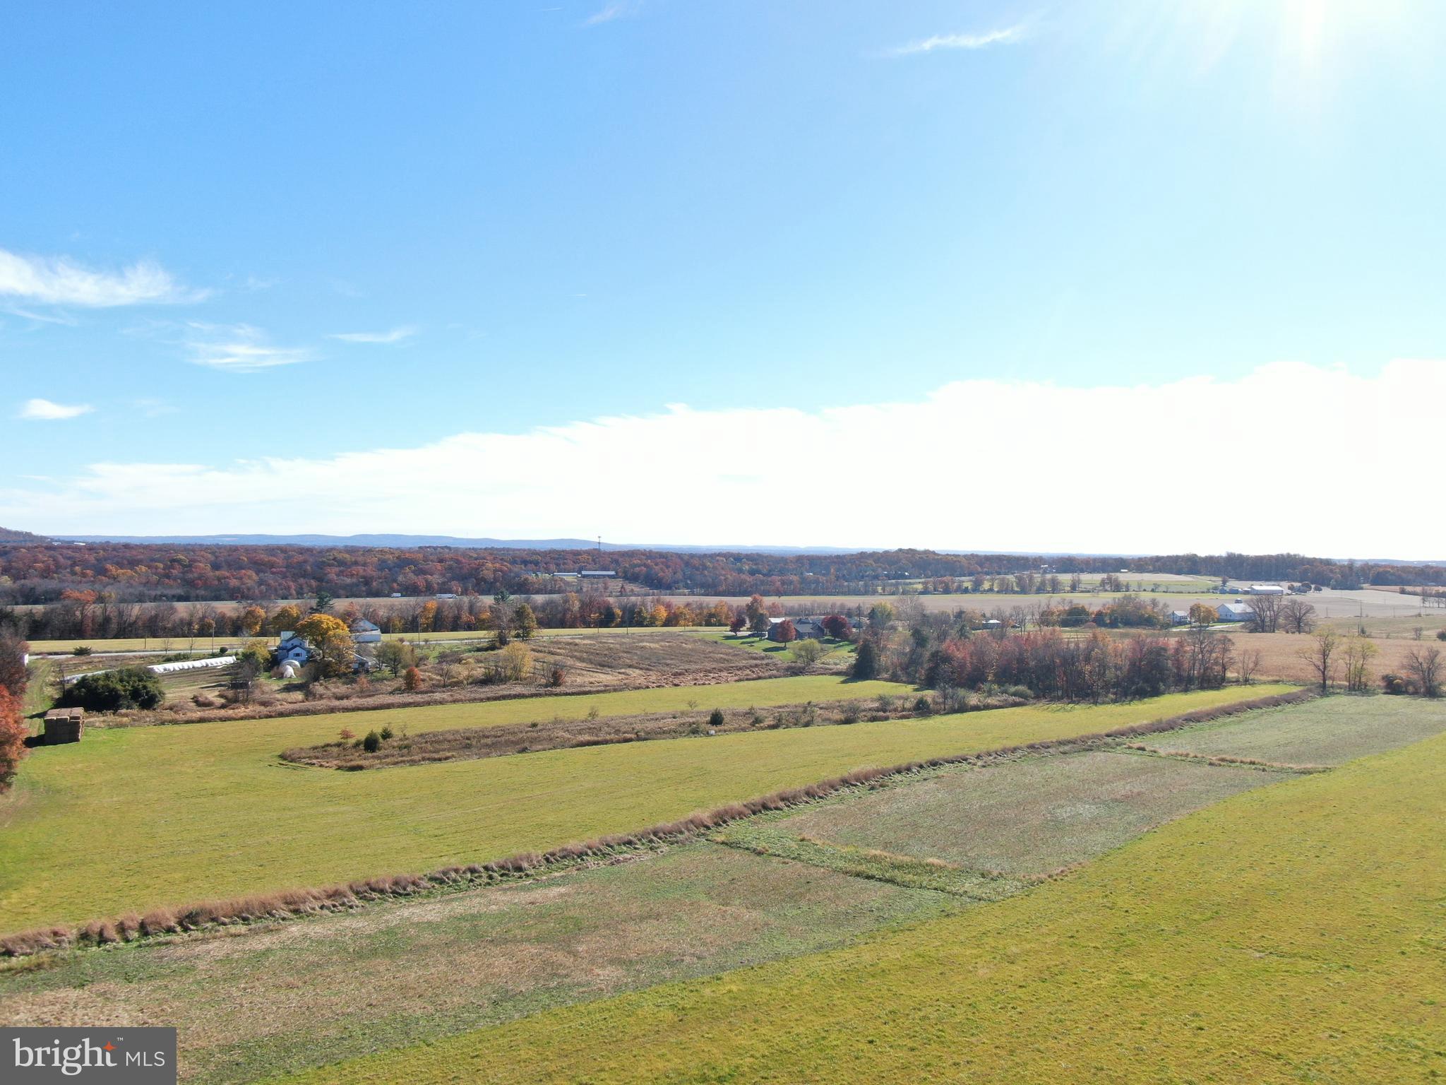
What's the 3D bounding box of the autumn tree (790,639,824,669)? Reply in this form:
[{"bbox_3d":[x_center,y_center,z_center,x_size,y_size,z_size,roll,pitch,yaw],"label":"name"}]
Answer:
[{"bbox_3d":[28.280,36.250,331.680,11.210,9.340,11.210,1,0,5],"label":"autumn tree"}]

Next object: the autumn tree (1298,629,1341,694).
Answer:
[{"bbox_3d":[169.520,33.690,284.750,11.870,18.290,11.870,1,0,31],"label":"autumn tree"}]

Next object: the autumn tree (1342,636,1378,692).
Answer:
[{"bbox_3d":[178.750,34.040,281.030,10.130,15.830,9.830,1,0,0],"label":"autumn tree"}]

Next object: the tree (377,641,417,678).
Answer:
[{"bbox_3d":[-87.660,31.200,270.140,11.260,9.740,10.920,1,0,0],"label":"tree"}]

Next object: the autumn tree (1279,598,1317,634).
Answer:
[{"bbox_3d":[286.320,36.690,499.050,18.550,17.710,18.550,1,0,30],"label":"autumn tree"}]

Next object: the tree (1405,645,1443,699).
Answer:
[{"bbox_3d":[189.830,35.060,271.730,10.100,14.080,9.800,1,0,0],"label":"tree"}]

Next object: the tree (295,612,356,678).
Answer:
[{"bbox_3d":[-108.530,28.210,273.640,16.340,17.880,15.850,1,0,0],"label":"tree"}]

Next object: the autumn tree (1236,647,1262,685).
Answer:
[{"bbox_3d":[153.650,36.140,292.950,7.920,11.220,7.680,1,0,0],"label":"autumn tree"}]

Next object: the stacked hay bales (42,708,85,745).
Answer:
[{"bbox_3d":[-130.034,36.143,198.000,5.766,4.976,10.464,1,0,-31],"label":"stacked hay bales"}]

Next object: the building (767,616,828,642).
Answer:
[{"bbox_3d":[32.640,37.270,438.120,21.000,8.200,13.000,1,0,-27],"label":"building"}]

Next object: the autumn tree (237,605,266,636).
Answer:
[{"bbox_3d":[-189.560,31.380,403.670,11.370,13.190,11.370,1,0,-25],"label":"autumn tree"}]

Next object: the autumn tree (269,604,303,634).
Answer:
[{"bbox_3d":[-165.140,29.480,379.200,12.820,12.390,12.430,1,0,0],"label":"autumn tree"}]

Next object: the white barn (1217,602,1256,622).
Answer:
[{"bbox_3d":[299.300,40.150,584.960,18.000,10.600,14.000,1,0,-26],"label":"white barn"}]

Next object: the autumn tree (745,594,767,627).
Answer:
[{"bbox_3d":[13.610,28.850,416.390,9.850,15.010,9.560,1,0,0],"label":"autumn tree"}]

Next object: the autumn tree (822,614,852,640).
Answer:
[{"bbox_3d":[42.850,31.820,376.570,11.460,9.760,11.110,1,0,0],"label":"autumn tree"}]

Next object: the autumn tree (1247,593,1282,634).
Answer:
[{"bbox_3d":[269.670,35.170,499.410,17.440,20.260,17.440,1,0,28],"label":"autumn tree"}]

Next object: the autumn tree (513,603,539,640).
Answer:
[{"bbox_3d":[-80.070,32.070,406.660,10.540,15.120,10.540,1,0,-11],"label":"autumn tree"}]

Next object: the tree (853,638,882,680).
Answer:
[{"bbox_3d":[41.270,33.180,287.270,8.420,12.300,8.160,1,0,0],"label":"tree"}]

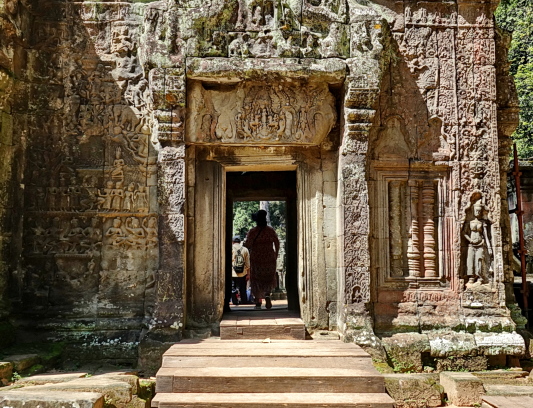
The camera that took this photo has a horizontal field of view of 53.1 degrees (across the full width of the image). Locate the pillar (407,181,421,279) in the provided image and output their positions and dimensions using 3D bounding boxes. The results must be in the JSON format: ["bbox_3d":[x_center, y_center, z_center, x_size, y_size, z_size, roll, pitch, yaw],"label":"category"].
[{"bbox_3d":[1.825,0.291,6.634,0.160,1.200,0.160,0,-7,-1],"label":"pillar"}]

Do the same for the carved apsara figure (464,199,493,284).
[{"bbox_3d":[2.685,0.465,6.786,0.370,1.120,0.170,0,-5,-1],"label":"carved apsara figure"}]

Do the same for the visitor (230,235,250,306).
[{"bbox_3d":[-0.608,1.521,12.011,0.520,1.660,0.420,0,-5,-2],"label":"visitor"}]

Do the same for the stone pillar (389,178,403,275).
[{"bbox_3d":[1.605,0.291,6.634,0.160,1.190,0.160,0,-7,-1],"label":"stone pillar"}]

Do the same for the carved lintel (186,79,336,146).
[{"bbox_3d":[-0.060,-1.114,6.686,1.850,0.860,0.380,0,-7,-1],"label":"carved lintel"}]

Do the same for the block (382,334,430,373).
[{"bbox_3d":[1.600,1.677,6.111,0.510,0.390,0.430,0,-7,-1],"label":"block"}]

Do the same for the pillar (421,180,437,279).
[{"bbox_3d":[2.081,0.328,6.849,0.200,1.200,0.200,0,-5,-1],"label":"pillar"}]

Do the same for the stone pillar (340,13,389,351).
[{"bbox_3d":[1.120,-0.325,6.216,0.450,3.800,0.480,0,-7,-1],"label":"stone pillar"}]

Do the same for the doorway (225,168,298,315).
[{"bbox_3d":[-0.065,0.485,6.741,0.920,1.860,0.450,0,-7,-1],"label":"doorway"}]

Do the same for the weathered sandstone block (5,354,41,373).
[{"bbox_3d":[-2.490,1.632,5.473,0.360,0.160,0.300,1,-5,-11],"label":"weathered sandstone block"}]

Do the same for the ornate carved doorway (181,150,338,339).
[{"bbox_3d":[-0.077,0.468,6.836,1.880,2.340,0.500,0,-5,-1],"label":"ornate carved doorway"}]

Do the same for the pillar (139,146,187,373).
[{"bbox_3d":[-1.268,0.671,6.566,0.500,2.700,0.450,0,-5,-1],"label":"pillar"}]

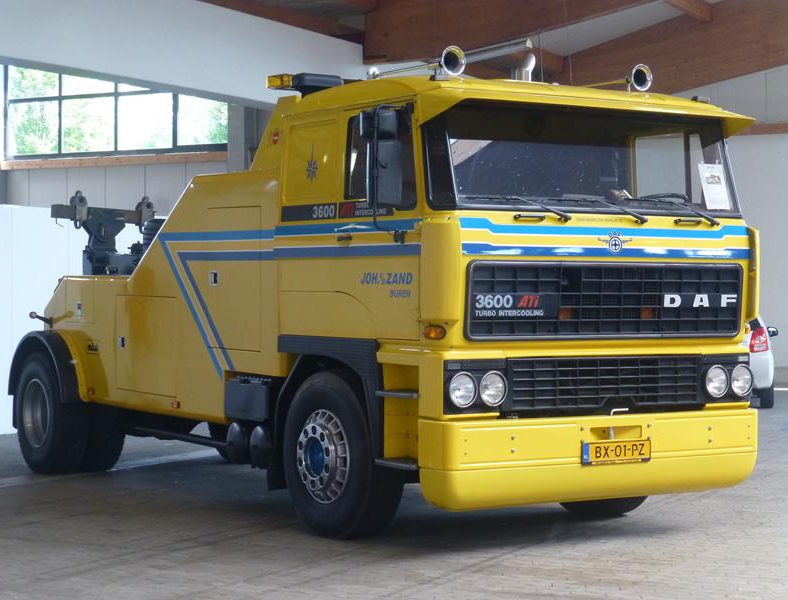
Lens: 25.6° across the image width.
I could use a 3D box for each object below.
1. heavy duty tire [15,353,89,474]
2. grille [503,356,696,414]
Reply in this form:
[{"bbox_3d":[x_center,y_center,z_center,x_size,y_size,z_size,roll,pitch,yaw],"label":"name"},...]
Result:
[{"bbox_3d":[-3.048,0.980,15.342,0.300,1.070,1.070,0,0,-33],"label":"heavy duty tire"},{"bbox_3d":[1.289,0.503,10.518,1.520,0.335,0.080,0,0,-33],"label":"grille"}]

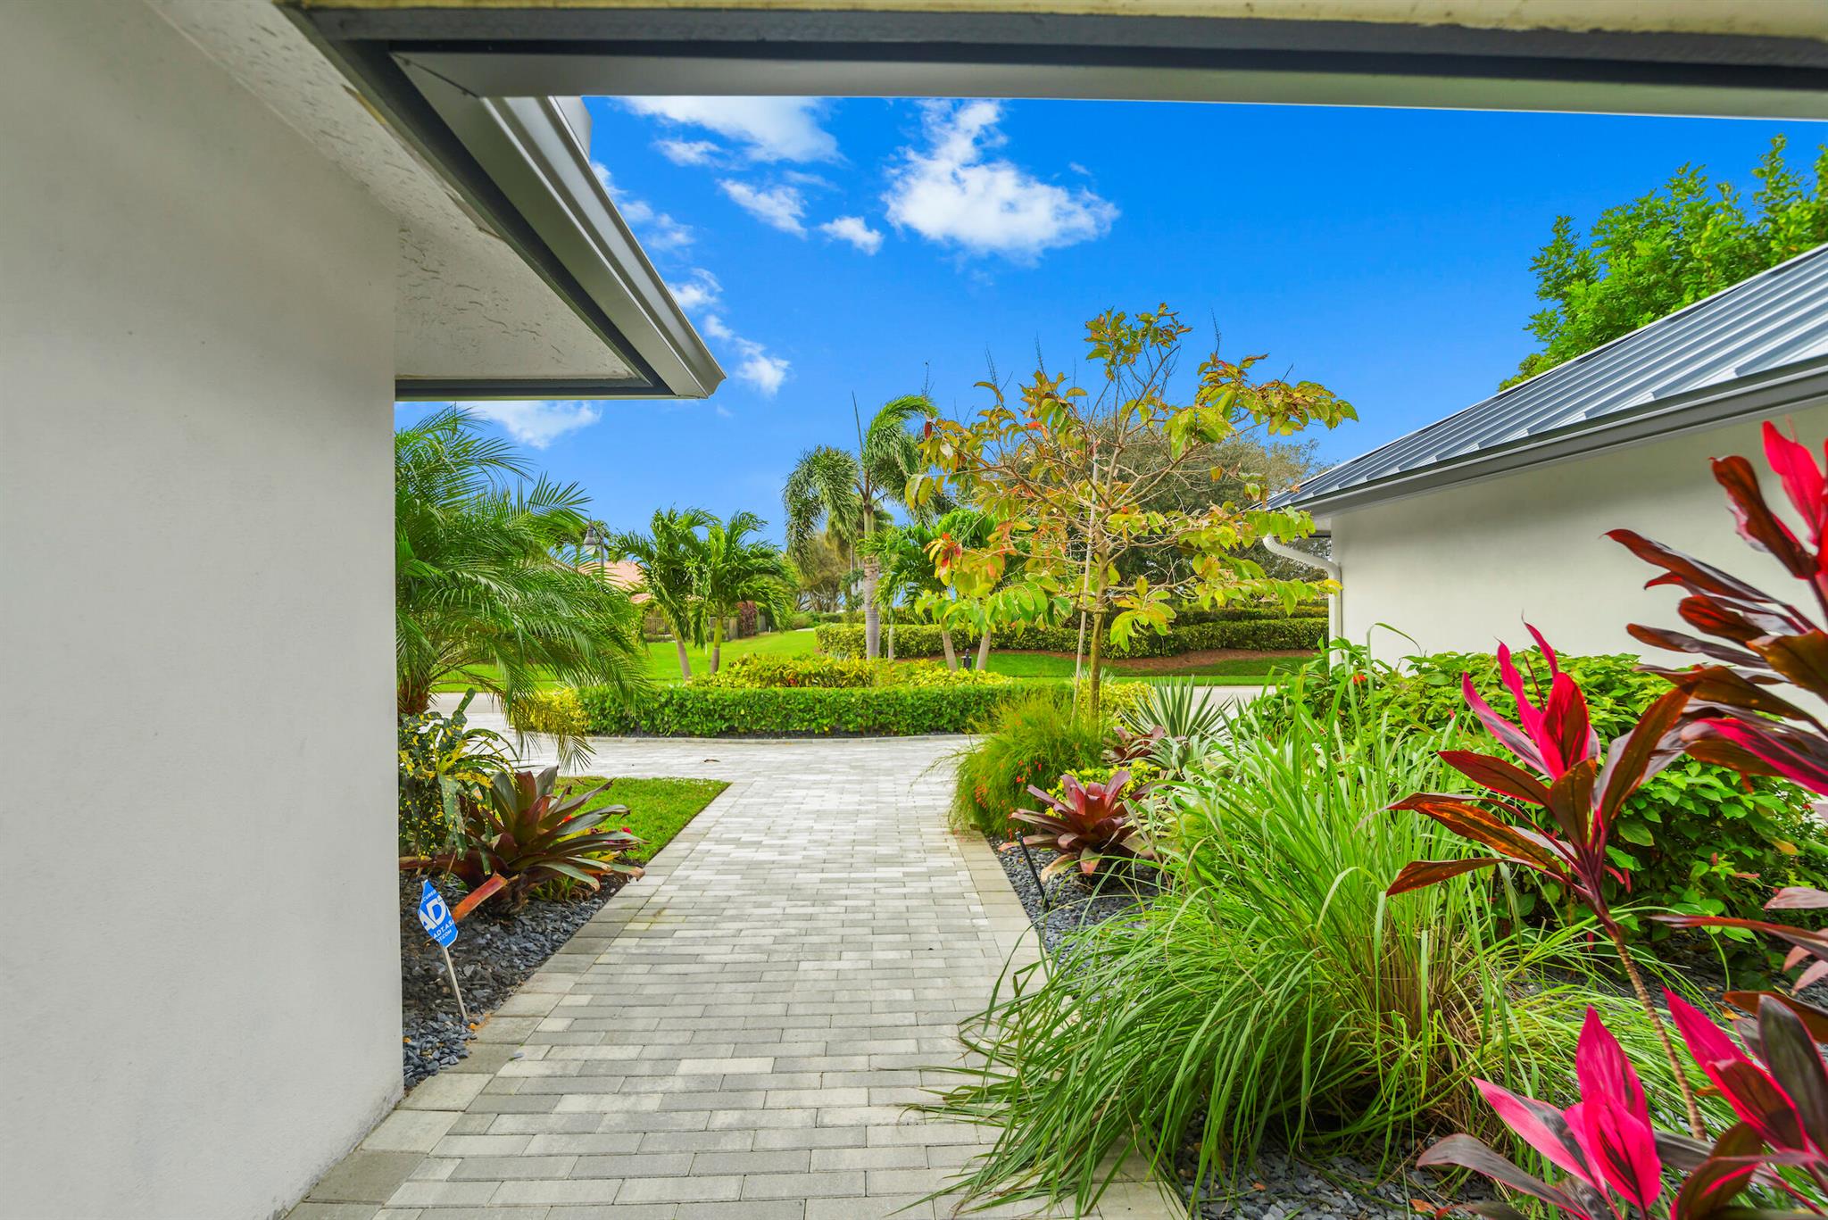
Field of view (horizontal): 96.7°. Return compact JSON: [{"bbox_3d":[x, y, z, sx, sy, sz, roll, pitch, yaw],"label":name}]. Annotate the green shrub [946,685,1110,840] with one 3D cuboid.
[{"bbox_3d":[0.906,1.126,6.250,1.200,0.950,1.150,-1,-1,-2],"label":"green shrub"}]

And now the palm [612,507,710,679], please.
[{"bbox_3d":[-4.208,0.061,13.800,1.800,3.600,1.800,-1,-1,-2],"label":"palm"}]

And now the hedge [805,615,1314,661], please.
[{"bbox_3d":[6.030,1.099,30.500,20.000,1.500,1.800,-1,-1,-2],"label":"hedge"}]

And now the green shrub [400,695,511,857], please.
[{"bbox_3d":[-2.667,1.012,4.550,0.900,1.100,0.900,-1,-1,-2],"label":"green shrub"}]

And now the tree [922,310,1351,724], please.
[{"bbox_3d":[1.930,-0.525,7.200,3.850,4.250,3.600,-1,-1,-2],"label":"tree"}]

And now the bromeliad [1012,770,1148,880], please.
[{"bbox_3d":[0.991,1.270,4.800,0.820,0.580,0.800,-1,-1,-2],"label":"bromeliad"}]

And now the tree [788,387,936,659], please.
[{"bbox_3d":[-0.801,-0.896,13.600,2.800,5.500,2.700,-1,-1,-2],"label":"tree"}]

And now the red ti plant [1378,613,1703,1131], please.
[{"bbox_3d":[1.652,0.714,2.120,0.840,1.360,0.750,-1,-1,-2],"label":"red ti plant"}]

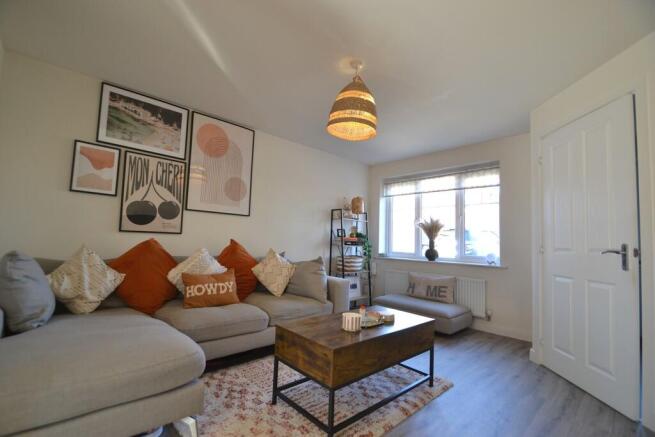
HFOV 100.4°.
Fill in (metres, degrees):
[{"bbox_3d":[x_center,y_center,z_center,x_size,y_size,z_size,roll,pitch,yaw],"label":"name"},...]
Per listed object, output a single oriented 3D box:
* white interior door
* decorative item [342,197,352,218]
[{"bbox_3d":[1.855,0.250,2.000,0.045,1.980,0.740,2,-4,2],"label":"white interior door"},{"bbox_3d":[0.311,-0.174,4.241,0.130,0.310,0.120,6,-5,-43],"label":"decorative item"}]

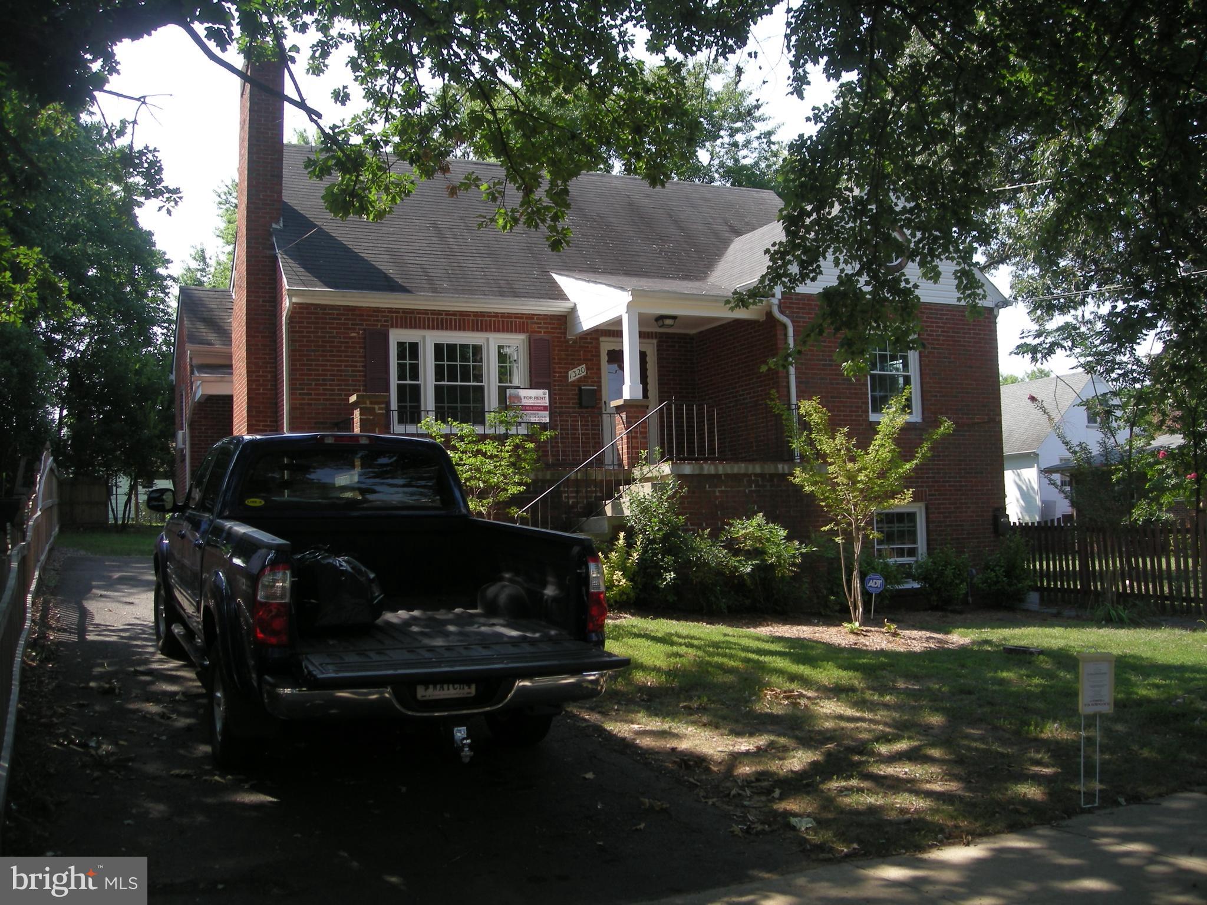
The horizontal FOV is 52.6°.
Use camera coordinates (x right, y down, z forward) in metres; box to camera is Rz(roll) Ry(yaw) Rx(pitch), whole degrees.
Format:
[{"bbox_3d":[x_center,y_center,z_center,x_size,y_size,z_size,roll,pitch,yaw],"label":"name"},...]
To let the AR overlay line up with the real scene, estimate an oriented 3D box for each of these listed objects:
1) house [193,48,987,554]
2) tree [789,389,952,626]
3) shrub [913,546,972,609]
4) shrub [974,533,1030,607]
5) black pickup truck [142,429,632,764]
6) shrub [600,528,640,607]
[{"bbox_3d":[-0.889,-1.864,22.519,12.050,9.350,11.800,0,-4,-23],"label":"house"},{"bbox_3d":[3.242,0.675,14.800,1.950,2.820,1.850,0,-4,-23],"label":"tree"},{"bbox_3d":[5.056,1.877,18.200,0.860,0.930,0.820,0,-4,-23],"label":"shrub"},{"bbox_3d":[6.145,1.794,18.800,0.860,1.140,0.820,0,-4,-23],"label":"shrub"},{"bbox_3d":[-1.955,0.809,8.640,2.100,1.900,6.200,2,0,-25],"label":"black pickup truck"},{"bbox_3d":[0.188,1.337,13.900,0.500,0.880,0.500,-2,-4,0],"label":"shrub"}]

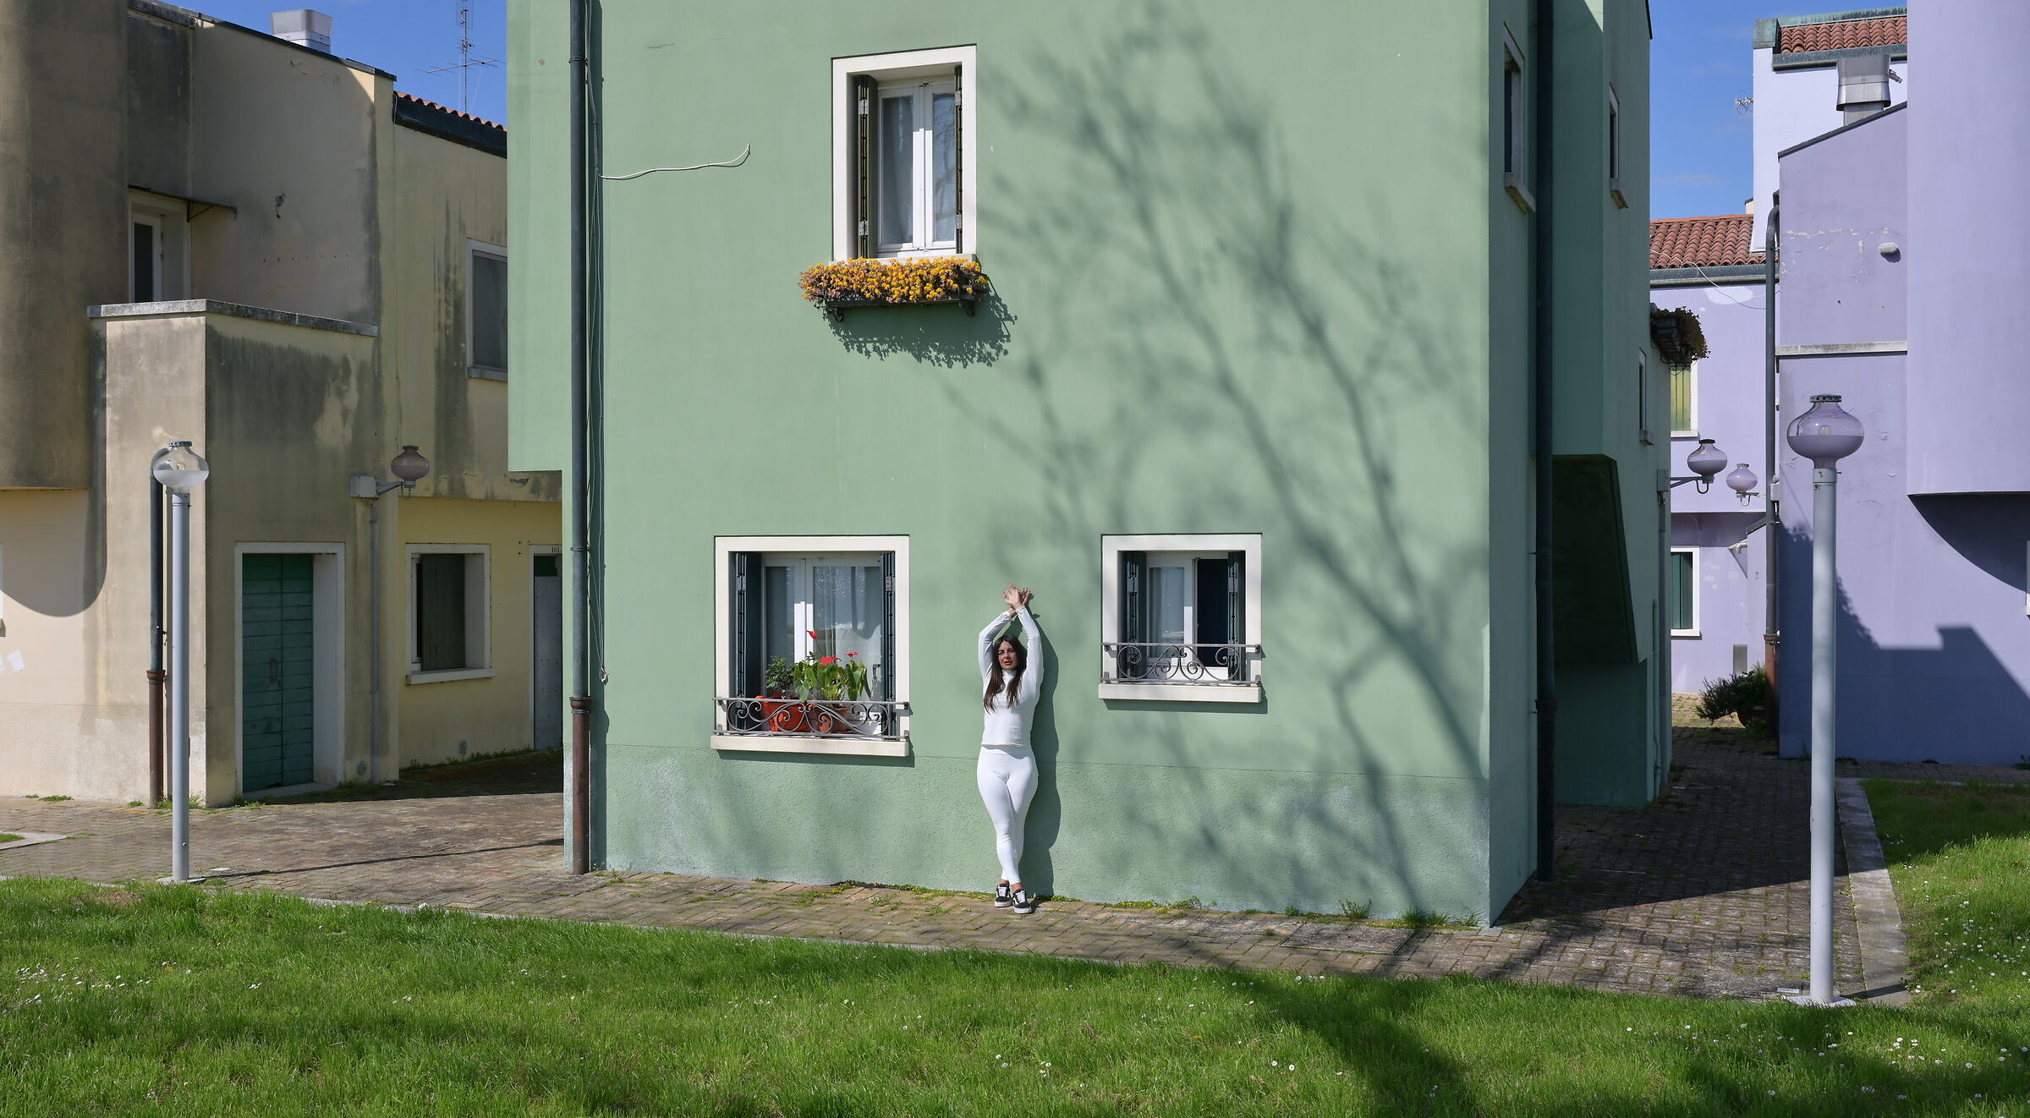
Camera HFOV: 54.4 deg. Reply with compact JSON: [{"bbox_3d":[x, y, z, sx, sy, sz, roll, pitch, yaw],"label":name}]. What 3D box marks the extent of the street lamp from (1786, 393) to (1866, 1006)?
[{"bbox_3d":[3.847,0.664,9.401,0.370,2.893,0.370,0,0,21],"label":"street lamp"}]

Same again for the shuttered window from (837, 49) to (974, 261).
[{"bbox_3d":[-0.680,-2.542,12.616,1.025,1.350,0.183,0,0,21],"label":"shuttered window"}]

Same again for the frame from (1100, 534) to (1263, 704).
[{"bbox_3d":[1.022,0.359,11.970,1.025,1.005,0.183,0,0,21],"label":"frame"}]

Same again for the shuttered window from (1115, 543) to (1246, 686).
[{"bbox_3d":[1.036,0.359,11.942,0.816,0.831,0.232,0,0,21],"label":"shuttered window"}]

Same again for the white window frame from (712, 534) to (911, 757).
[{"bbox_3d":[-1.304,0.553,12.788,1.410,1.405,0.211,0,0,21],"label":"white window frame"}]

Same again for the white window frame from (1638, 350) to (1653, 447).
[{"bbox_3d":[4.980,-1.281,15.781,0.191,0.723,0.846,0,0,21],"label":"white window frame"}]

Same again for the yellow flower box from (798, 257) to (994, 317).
[{"bbox_3d":[-0.753,-1.698,12.354,1.193,0.357,0.332,0,0,21],"label":"yellow flower box"}]

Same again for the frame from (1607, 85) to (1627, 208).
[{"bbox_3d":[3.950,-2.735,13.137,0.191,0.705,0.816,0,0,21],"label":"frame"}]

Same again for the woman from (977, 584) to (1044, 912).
[{"bbox_3d":[-0.013,1.131,12.098,0.447,1.959,0.365,0,0,15],"label":"woman"}]

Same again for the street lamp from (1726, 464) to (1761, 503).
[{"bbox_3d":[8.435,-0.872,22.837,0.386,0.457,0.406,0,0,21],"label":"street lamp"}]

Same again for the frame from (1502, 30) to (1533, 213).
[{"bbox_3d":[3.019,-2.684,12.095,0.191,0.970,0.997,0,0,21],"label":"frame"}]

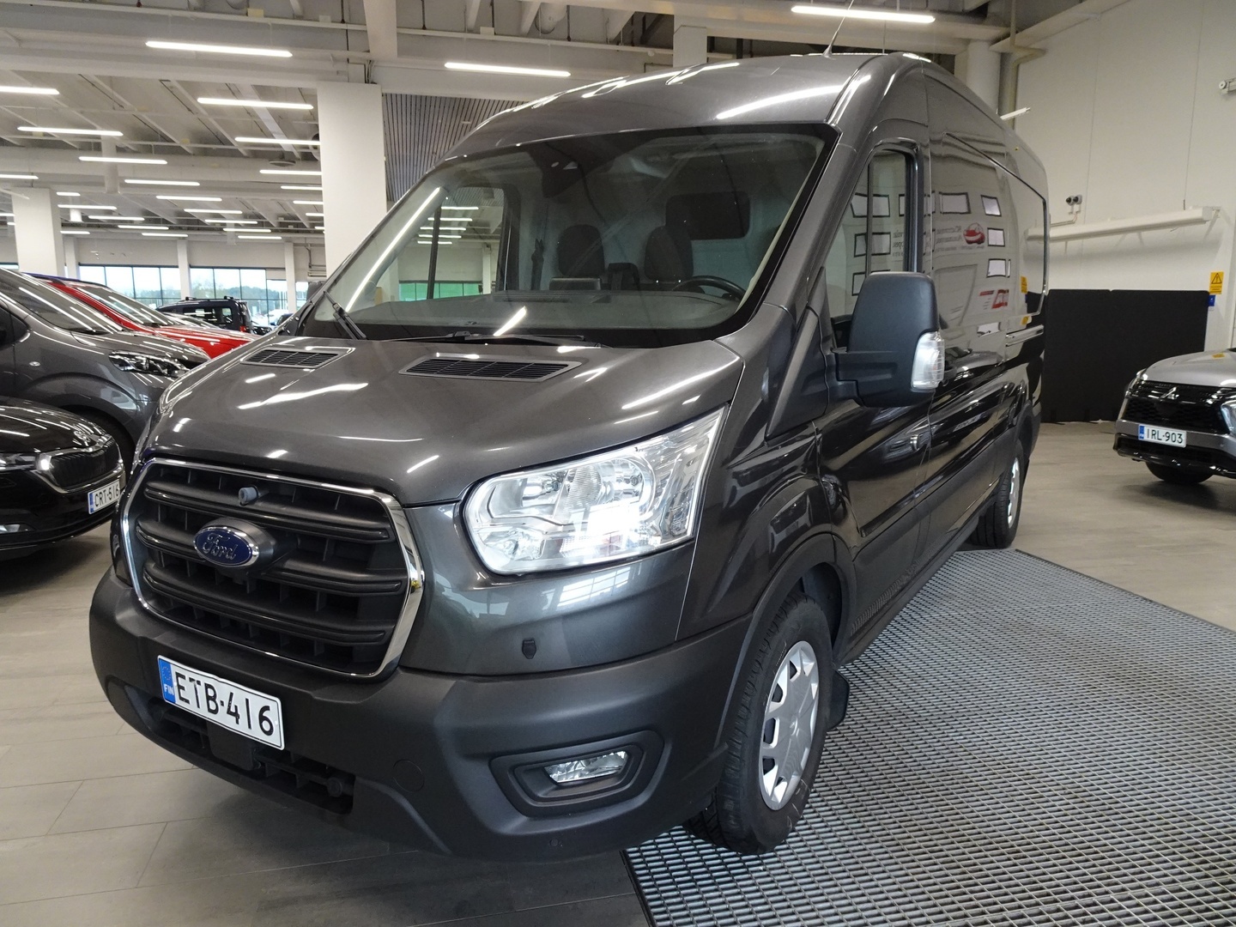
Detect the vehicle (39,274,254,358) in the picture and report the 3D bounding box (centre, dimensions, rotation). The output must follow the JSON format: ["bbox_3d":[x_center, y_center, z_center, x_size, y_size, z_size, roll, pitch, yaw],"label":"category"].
[{"bbox_3d":[-6.636,-1.125,9.649,4.900,1.910,1.920,-2,9,-14],"label":"vehicle"}]

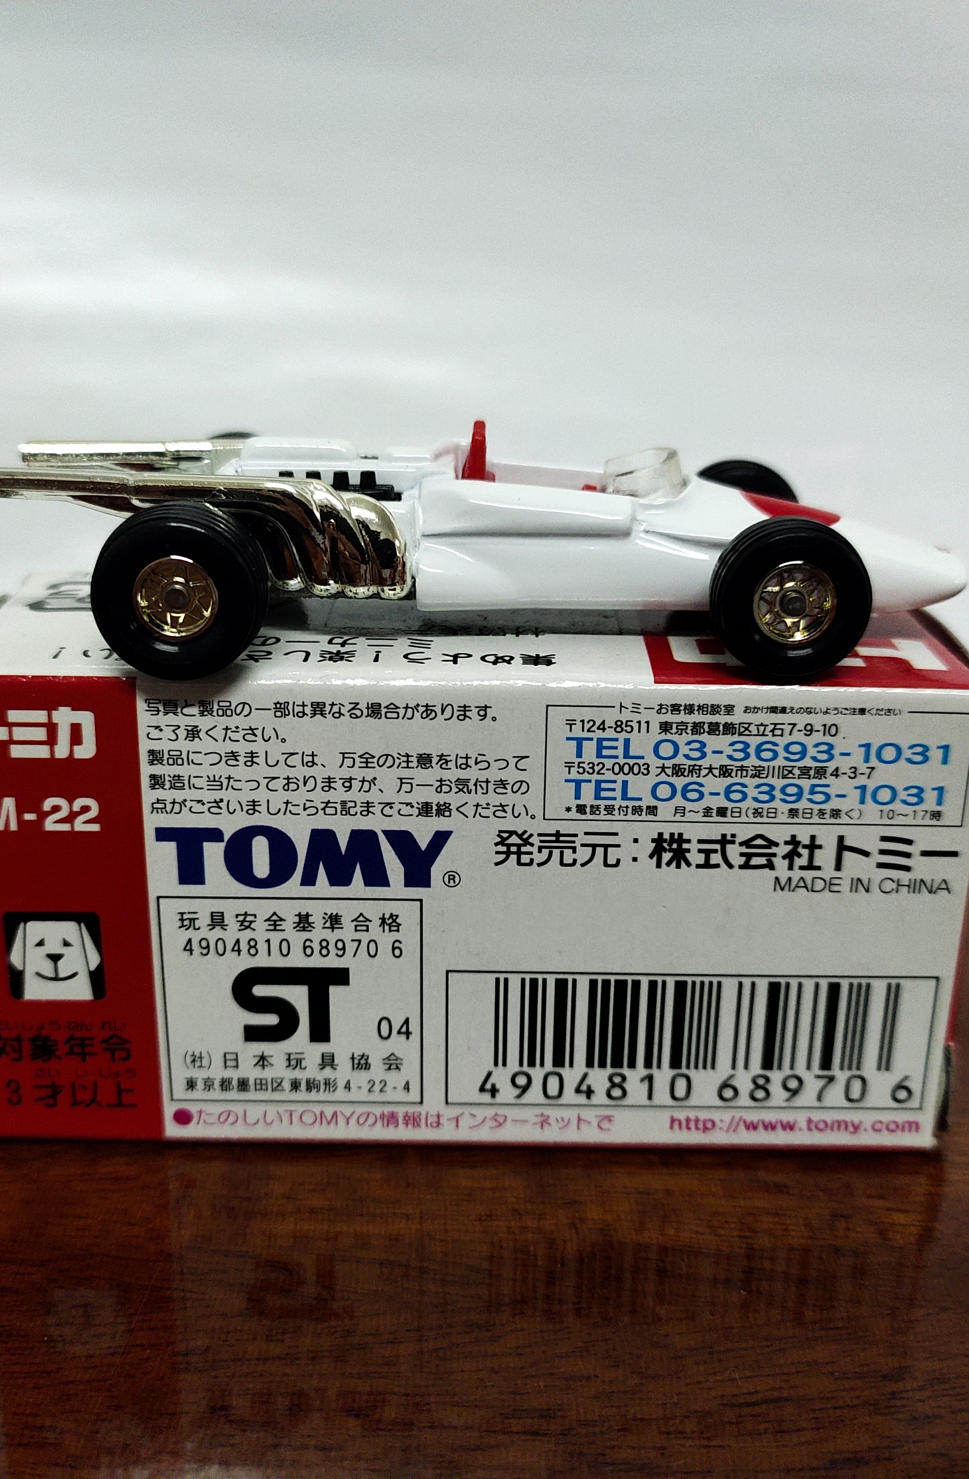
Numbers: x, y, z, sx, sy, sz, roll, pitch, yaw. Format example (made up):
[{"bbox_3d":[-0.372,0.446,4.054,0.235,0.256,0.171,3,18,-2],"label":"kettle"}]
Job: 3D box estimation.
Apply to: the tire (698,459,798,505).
[{"bbox_3d":[0.023,-0.019,0.134,0.011,0.011,0.006,1,20,0],"label":"tire"}]

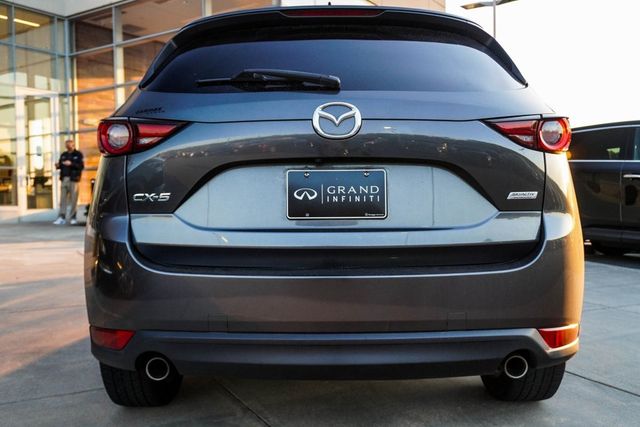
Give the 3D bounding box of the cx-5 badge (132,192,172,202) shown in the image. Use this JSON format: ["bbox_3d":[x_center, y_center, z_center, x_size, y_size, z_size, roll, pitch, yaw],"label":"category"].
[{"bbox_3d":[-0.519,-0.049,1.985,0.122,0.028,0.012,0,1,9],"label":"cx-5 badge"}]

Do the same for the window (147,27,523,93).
[{"bbox_3d":[0.052,-0.509,2.130,1.220,0.345,0.110,-1,-33,-1],"label":"window"}]

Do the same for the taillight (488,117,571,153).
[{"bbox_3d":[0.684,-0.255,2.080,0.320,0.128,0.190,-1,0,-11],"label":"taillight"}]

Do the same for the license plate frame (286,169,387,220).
[{"bbox_3d":[0.053,-0.058,1.972,0.310,0.158,0.015,-1,-4,-1],"label":"license plate frame"}]

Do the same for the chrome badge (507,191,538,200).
[{"bbox_3d":[0.629,-0.054,1.985,0.098,0.025,0.009,-1,1,-11],"label":"chrome badge"}]

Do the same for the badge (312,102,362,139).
[{"bbox_3d":[0.053,-0.282,1.950,0.151,0.120,0.022,-1,-12,-1],"label":"badge"}]

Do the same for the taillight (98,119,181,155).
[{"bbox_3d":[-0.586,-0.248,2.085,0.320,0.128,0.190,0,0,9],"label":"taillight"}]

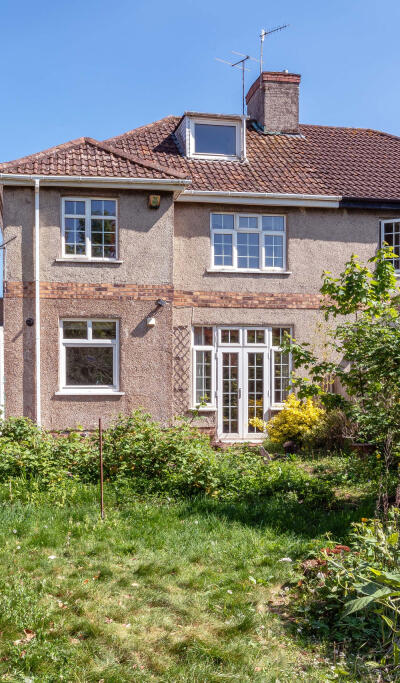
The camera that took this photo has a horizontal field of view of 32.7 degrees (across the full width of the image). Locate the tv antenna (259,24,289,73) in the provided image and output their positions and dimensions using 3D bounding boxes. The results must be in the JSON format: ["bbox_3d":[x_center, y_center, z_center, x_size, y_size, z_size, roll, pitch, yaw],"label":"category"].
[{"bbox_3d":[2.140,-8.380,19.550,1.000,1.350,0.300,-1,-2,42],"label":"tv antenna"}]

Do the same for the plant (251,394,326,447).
[{"bbox_3d":[1.830,1.650,14.100,1.550,1.150,1.300,0,-1,-9],"label":"plant"}]

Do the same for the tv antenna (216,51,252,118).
[{"bbox_3d":[1.000,-6.100,16.550,1.150,1.450,0.650,1,-1,-38],"label":"tv antenna"}]

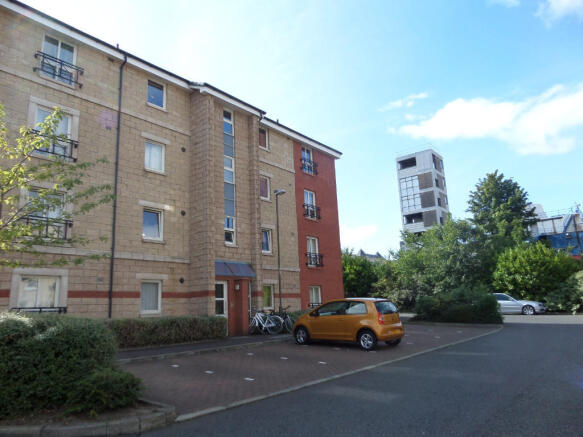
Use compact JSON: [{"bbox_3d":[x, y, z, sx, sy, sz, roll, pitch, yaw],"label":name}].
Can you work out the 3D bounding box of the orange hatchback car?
[{"bbox_3d":[1.753,3.318,13.021,3.557,1.480,1.650,-9,-14,40],"label":"orange hatchback car"}]

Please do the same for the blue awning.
[{"bbox_3d":[-2.425,2.098,16.694,0.520,0.680,2.270,-11,-15,38],"label":"blue awning"}]

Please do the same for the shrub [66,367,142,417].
[{"bbox_3d":[-2.684,2.469,5.800,0.950,0.600,0.900,-11,-15,38],"label":"shrub"}]

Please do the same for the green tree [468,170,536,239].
[{"bbox_3d":[21.311,2.002,39.620,7.600,13.627,7.600,-8,-13,28],"label":"green tree"}]

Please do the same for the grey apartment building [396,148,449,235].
[{"bbox_3d":[21.615,1.861,64.259,5.927,23.864,4.847,-11,-15,38],"label":"grey apartment building"}]

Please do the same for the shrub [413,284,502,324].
[{"bbox_3d":[8.874,4.892,22.269,4.300,1.800,1.600,-11,-15,38],"label":"shrub"}]

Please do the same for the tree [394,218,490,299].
[{"bbox_3d":[12.037,3.905,32.243,7.400,7.479,7.400,-6,-12,20],"label":"tree"}]

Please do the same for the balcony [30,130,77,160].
[{"bbox_3d":[-7.575,-2.311,12.880,0.240,0.680,1.420,-11,-15,38],"label":"balcony"}]

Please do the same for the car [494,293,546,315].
[{"bbox_3d":[15.785,6.266,29.420,4.600,1.420,1.800,-11,-15,37],"label":"car"}]

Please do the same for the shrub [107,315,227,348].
[{"bbox_3d":[-4.410,3.811,14.057,1.000,1.000,4.800,-11,-15,38],"label":"shrub"}]

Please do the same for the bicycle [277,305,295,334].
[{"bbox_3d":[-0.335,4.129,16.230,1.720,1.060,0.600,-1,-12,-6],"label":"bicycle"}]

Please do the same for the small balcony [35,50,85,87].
[{"bbox_3d":[-7.674,-4.889,13.390,0.240,0.680,1.460,-11,-15,38],"label":"small balcony"}]

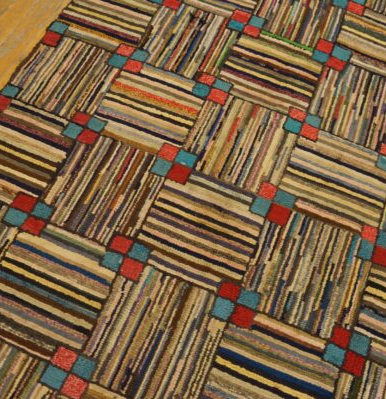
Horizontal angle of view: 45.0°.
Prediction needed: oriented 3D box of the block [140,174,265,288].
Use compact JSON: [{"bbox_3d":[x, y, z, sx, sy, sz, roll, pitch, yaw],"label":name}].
[{"bbox_3d":[0.022,0.071,1.093,0.263,0.012,0.268,23,65,5],"label":"block"}]

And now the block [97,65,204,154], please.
[{"bbox_3d":[-0.109,-0.241,1.223,0.242,0.012,0.250,23,65,5],"label":"block"}]

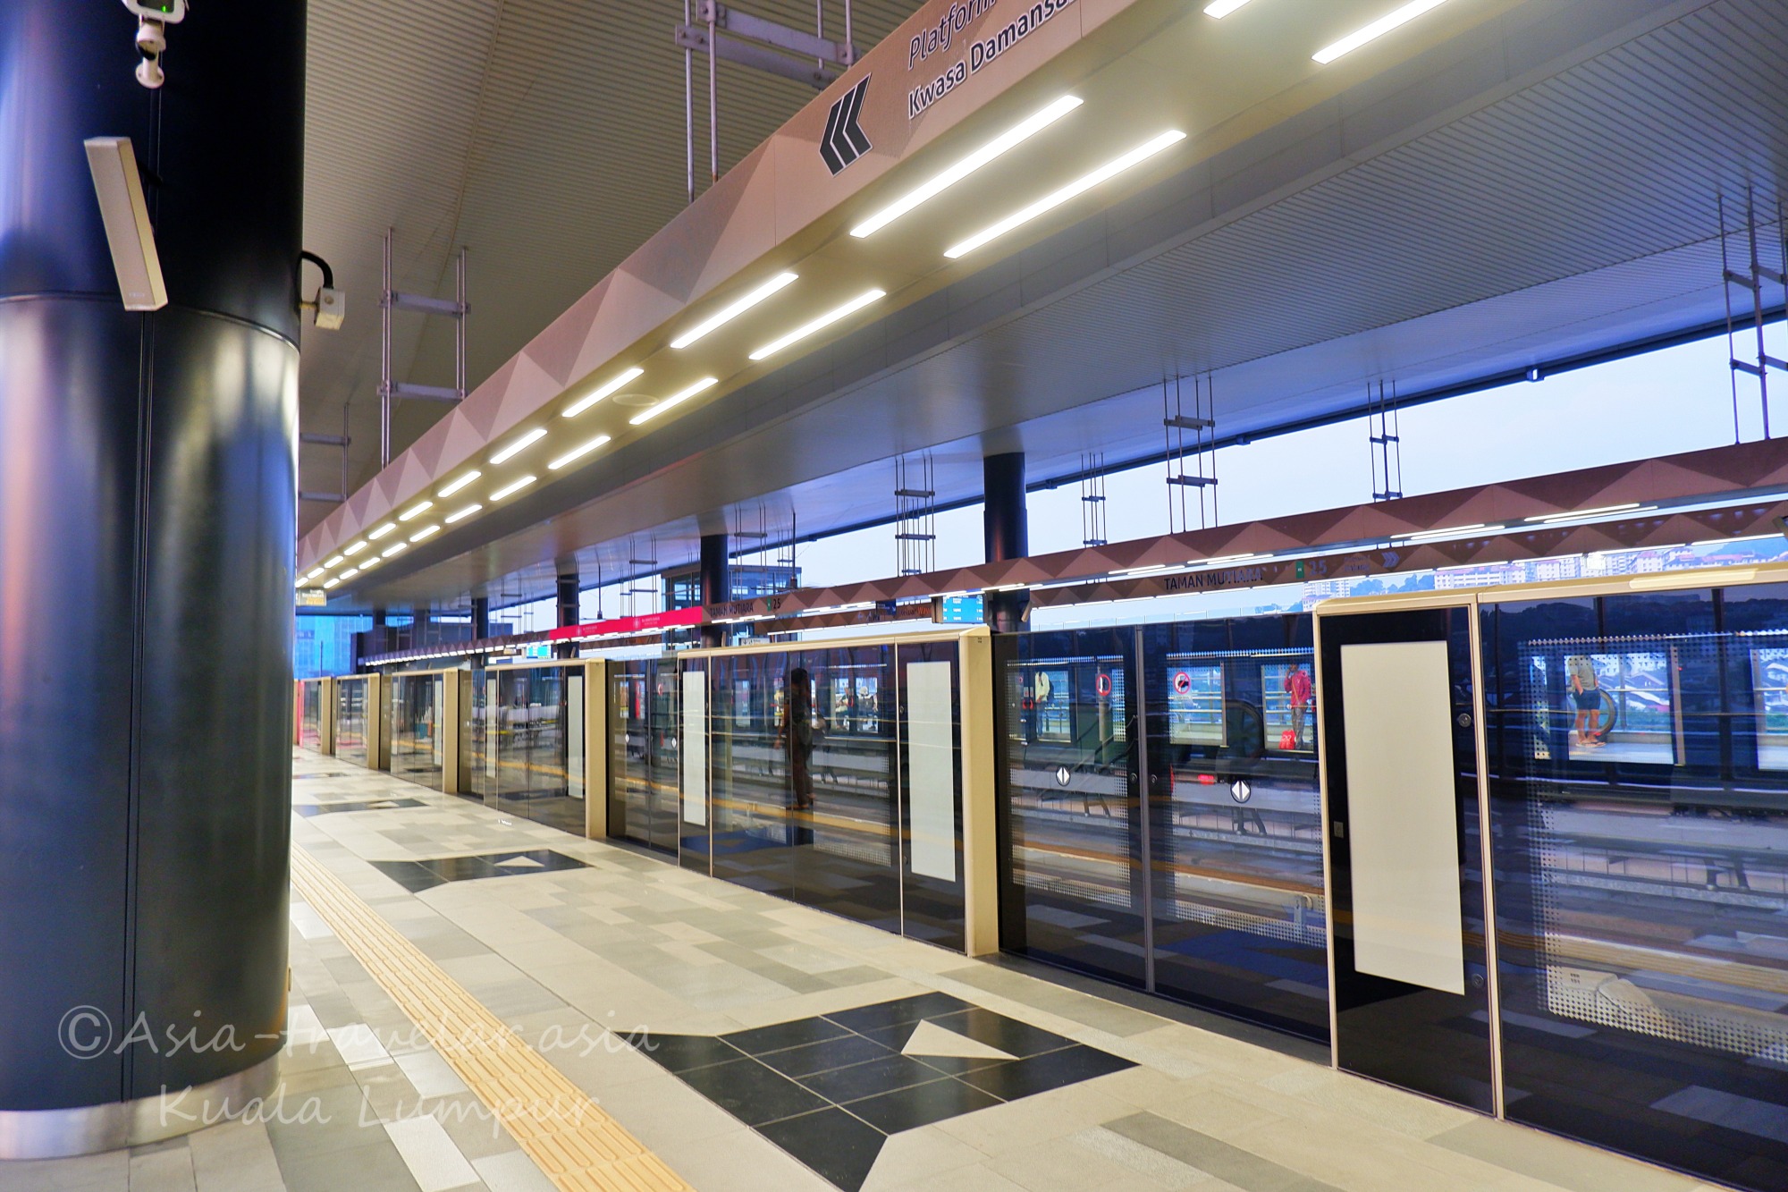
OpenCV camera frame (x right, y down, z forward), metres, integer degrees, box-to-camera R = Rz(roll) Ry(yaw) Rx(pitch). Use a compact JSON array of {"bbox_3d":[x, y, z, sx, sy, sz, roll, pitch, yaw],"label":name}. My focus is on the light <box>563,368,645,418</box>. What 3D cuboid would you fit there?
[{"bbox_3d":[-2.003,-1.381,7.824,0.085,0.060,1.430,1,-5,-34],"label":"light"}]

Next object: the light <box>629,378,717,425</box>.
[{"bbox_3d":[-1.574,-1.372,8.098,0.085,0.060,1.430,1,-5,-34],"label":"light"}]

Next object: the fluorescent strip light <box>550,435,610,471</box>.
[{"bbox_3d":[-2.691,-1.228,9.750,0.085,0.060,1.430,1,-5,-34],"label":"fluorescent strip light"}]

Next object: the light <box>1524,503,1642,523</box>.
[{"bbox_3d":[8.861,-1.069,14.739,0.085,0.060,1.450,1,-5,-34],"label":"light"}]

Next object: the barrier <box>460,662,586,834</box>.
[{"bbox_3d":[-4.256,1.600,12.682,0.200,1.570,5.520,1,-5,-34],"label":"barrier"}]

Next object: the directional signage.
[{"bbox_3d":[-0.205,-1.900,4.680,0.030,0.310,0.410,1,-5,-34],"label":"directional signage"}]

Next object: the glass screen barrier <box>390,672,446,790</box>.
[{"bbox_3d":[-6.876,1.930,16.452,0.100,1.570,3.547,1,-5,-34],"label":"glass screen barrier"}]

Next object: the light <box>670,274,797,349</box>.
[{"bbox_3d":[-0.886,-1.525,6.171,0.085,0.060,1.430,1,-5,-34],"label":"light"}]

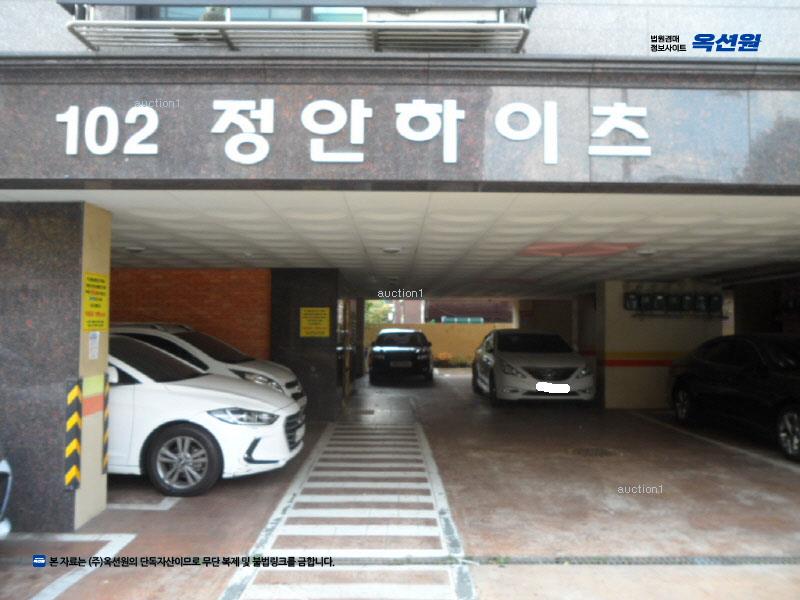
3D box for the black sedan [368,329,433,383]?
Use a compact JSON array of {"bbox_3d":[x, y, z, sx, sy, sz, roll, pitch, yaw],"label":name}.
[{"bbox_3d":[0.025,1.577,18.624,1.750,1.450,4.550,0,-3,0],"label":"black sedan"}]

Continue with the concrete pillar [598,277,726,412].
[{"bbox_3d":[4.904,0.847,11.860,2.191,2.386,0.500,0,-3,0],"label":"concrete pillar"}]

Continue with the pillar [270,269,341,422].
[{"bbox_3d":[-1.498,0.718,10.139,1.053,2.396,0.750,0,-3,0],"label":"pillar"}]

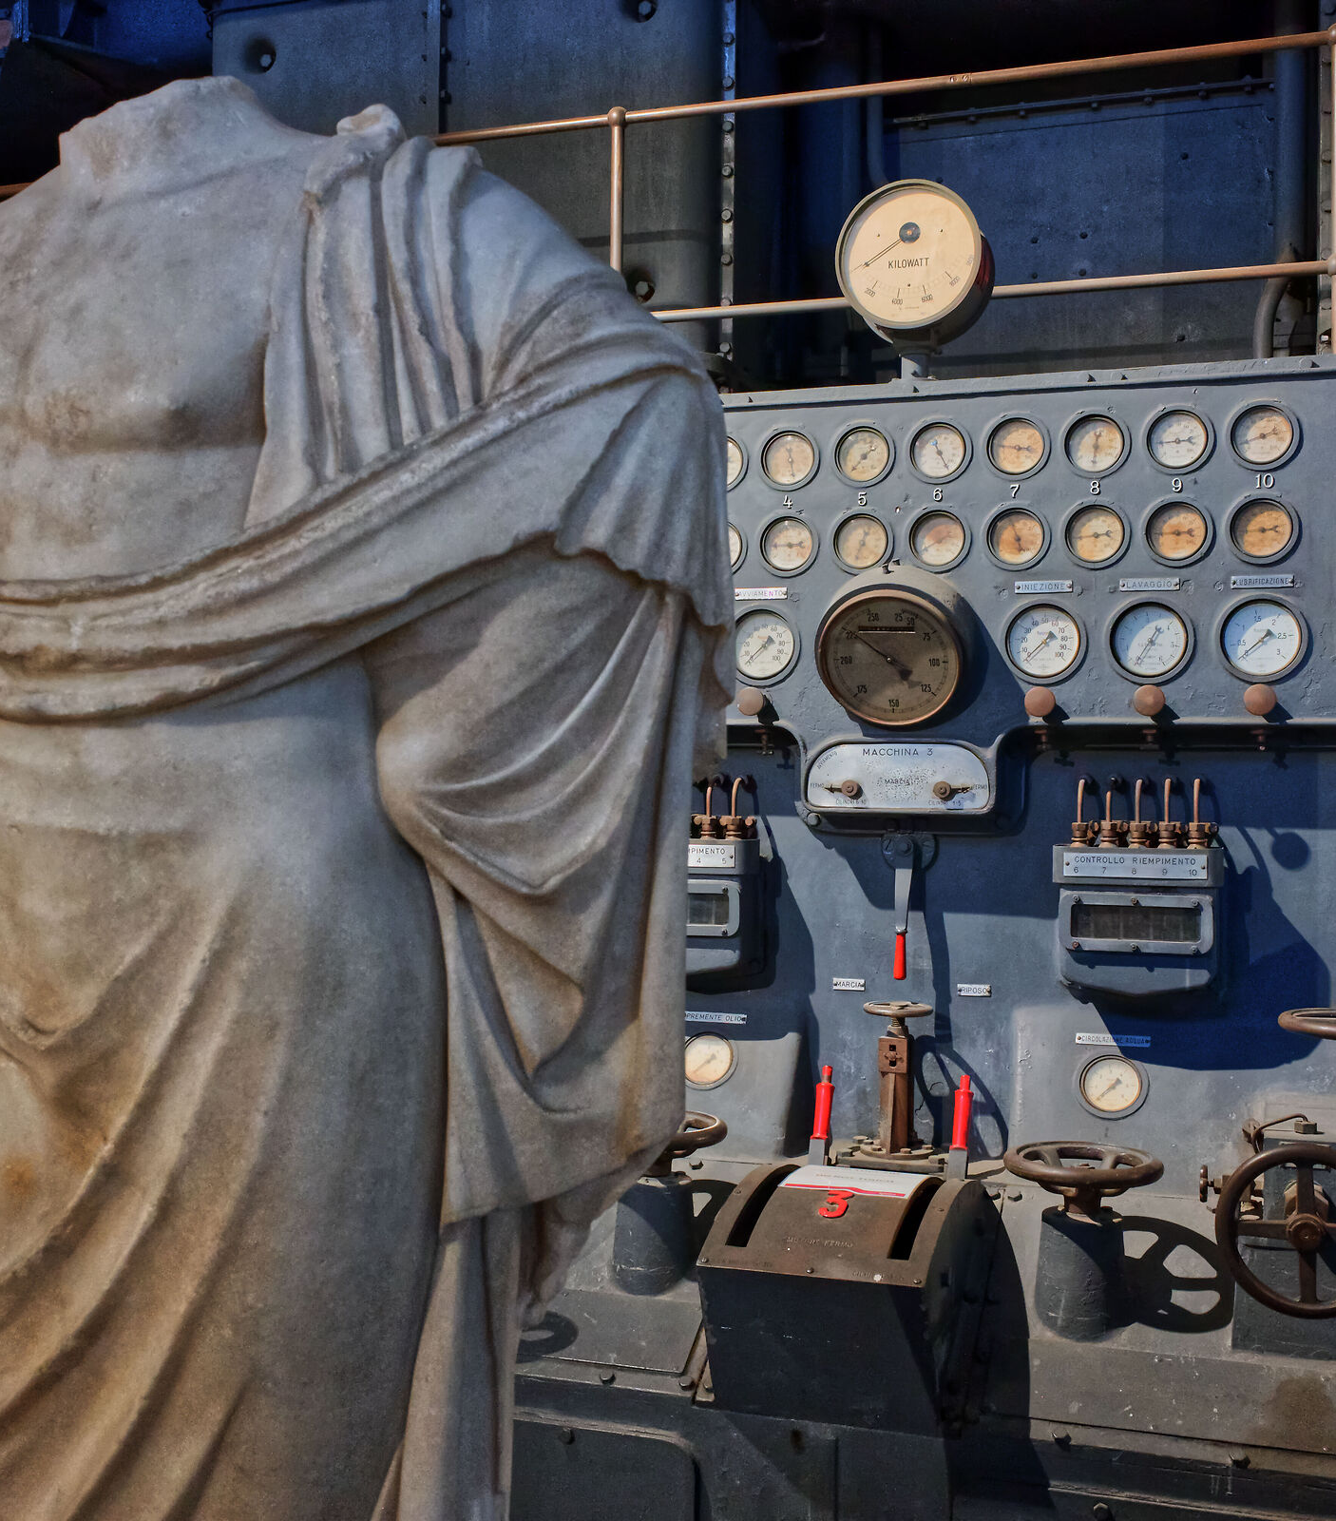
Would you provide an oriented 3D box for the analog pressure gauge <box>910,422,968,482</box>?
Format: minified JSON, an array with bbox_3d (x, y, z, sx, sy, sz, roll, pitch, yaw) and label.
[{"bbox_3d":[0.589,-0.670,3.857,0.128,0.128,0.040,0,0,19],"label":"analog pressure gauge"}]

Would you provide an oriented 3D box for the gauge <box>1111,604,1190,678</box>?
[{"bbox_3d":[0.867,-0.216,3.182,0.143,0.143,0.040,0,0,18],"label":"gauge"}]

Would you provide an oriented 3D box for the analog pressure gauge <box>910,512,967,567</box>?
[{"bbox_3d":[0.507,-0.411,3.302,0.114,0.114,0.036,0,0,18],"label":"analog pressure gauge"}]

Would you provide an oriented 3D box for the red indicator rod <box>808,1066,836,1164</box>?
[{"bbox_3d":[0.322,0.738,3.700,0.038,0.210,0.038,0,-27,19],"label":"red indicator rod"}]

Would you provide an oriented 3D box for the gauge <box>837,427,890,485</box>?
[{"bbox_3d":[0.371,-0.576,3.346,0.114,0.114,0.036,0,0,18],"label":"gauge"}]

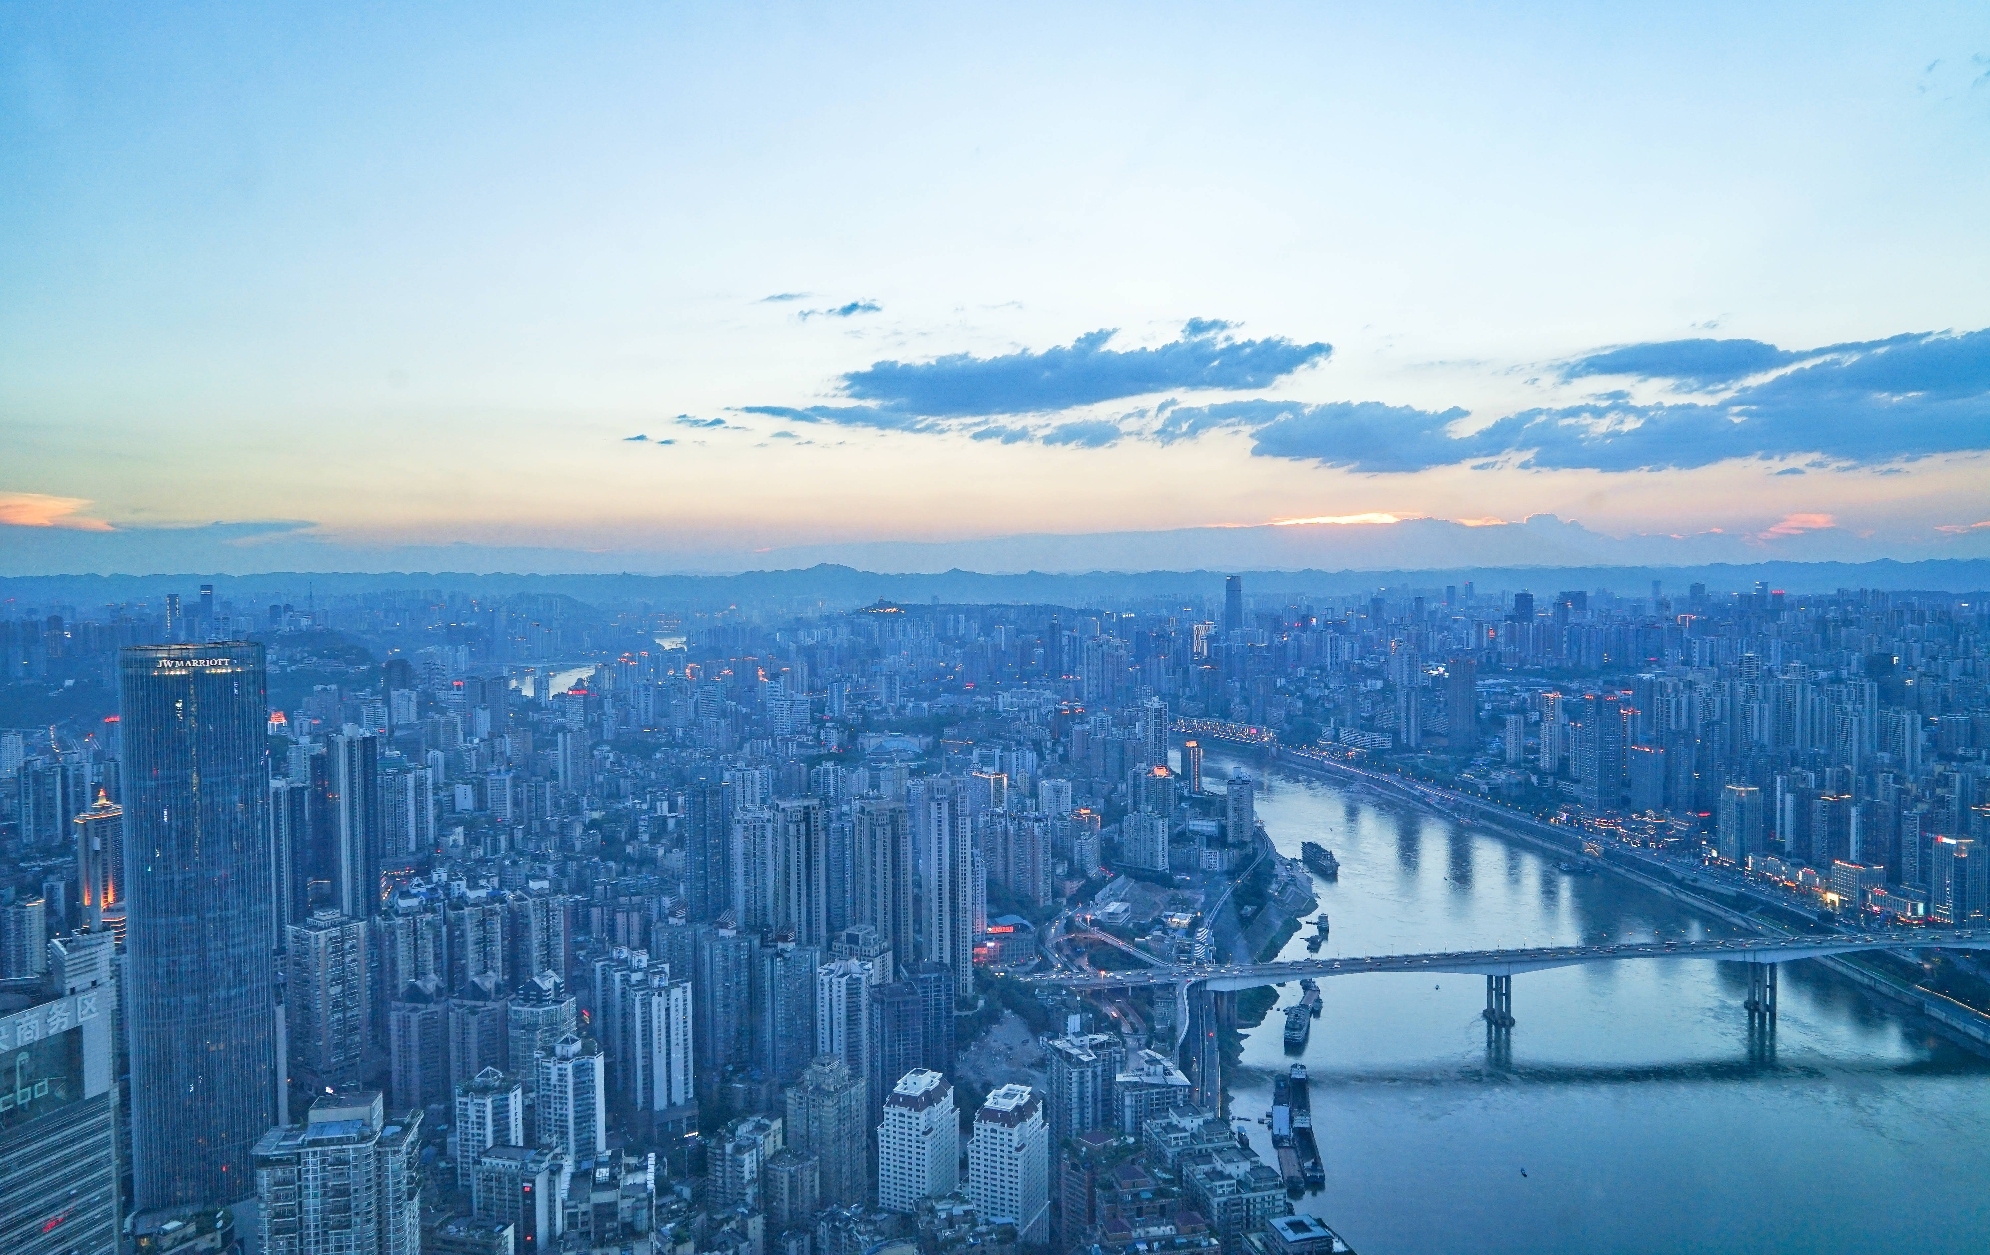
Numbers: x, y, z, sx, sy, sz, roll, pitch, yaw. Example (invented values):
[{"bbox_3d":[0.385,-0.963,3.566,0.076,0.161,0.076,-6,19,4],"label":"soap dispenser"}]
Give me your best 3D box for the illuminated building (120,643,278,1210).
[{"bbox_3d":[-362.800,134.100,605.800,54.000,251.200,40.000,-2,2,-31],"label":"illuminated building"}]

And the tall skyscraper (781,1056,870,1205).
[{"bbox_3d":[-97.670,288.540,771.690,30.000,78.500,32.000,1,2,36],"label":"tall skyscraper"}]

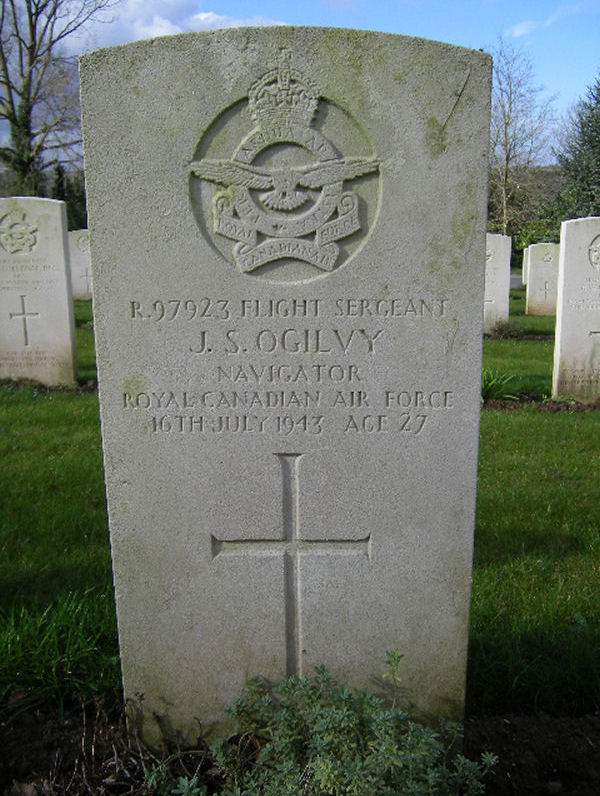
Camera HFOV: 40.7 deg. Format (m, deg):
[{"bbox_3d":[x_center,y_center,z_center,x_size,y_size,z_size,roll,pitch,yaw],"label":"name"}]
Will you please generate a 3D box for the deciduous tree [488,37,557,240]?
[{"bbox_3d":[6.061,-6.977,23.358,2.800,6.300,2.700,-1,12,0],"label":"deciduous tree"}]

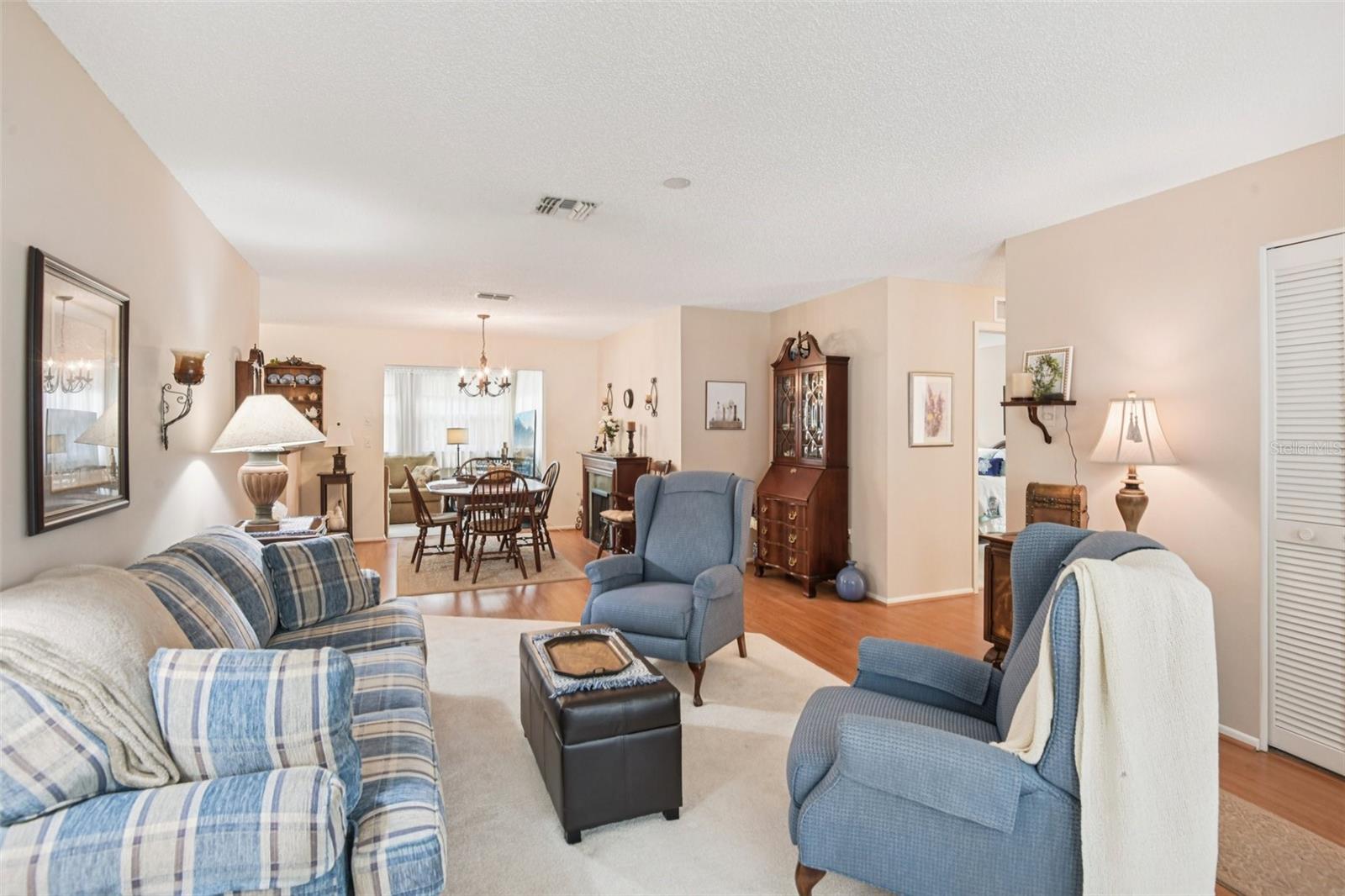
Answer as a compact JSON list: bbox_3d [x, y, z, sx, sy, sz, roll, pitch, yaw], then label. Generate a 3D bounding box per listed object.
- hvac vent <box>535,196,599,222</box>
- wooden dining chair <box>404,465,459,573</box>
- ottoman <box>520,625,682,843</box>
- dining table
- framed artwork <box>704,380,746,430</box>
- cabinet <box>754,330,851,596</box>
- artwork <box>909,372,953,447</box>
[{"bbox_3d":[-0.547,-1.235,3.080,0.290,0.030,0.265,-1,1,-25],"label":"hvac vent"},{"bbox_3d":[-2.277,0.643,5.760,0.560,0.965,0.480,-1,1,-26],"label":"wooden dining chair"},{"bbox_3d":[-0.308,1.037,2.319,0.405,0.450,0.740,-1,2,-24],"label":"ottoman"},{"bbox_3d":[-1.858,0.745,5.980,1.080,0.740,1.700,-1,1,-25],"label":"dining table"},{"bbox_3d":[0.498,-0.409,5.670,0.445,0.475,0.025,-1,2,-24],"label":"framed artwork"},{"bbox_3d":[1.083,0.093,5.030,0.460,2.110,0.740,-1,2,-24],"label":"cabinet"},{"bbox_3d":[2.025,-0.305,4.670,0.455,0.580,0.030,-1,1,-25],"label":"artwork"}]

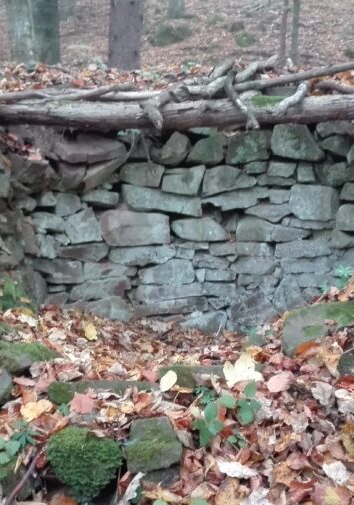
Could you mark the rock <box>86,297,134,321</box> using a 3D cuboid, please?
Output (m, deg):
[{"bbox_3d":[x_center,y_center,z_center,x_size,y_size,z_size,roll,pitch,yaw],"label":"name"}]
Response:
[{"bbox_3d":[-0.428,0.355,4.079,0.293,0.148,0.220,0,11,0],"label":"rock"}]

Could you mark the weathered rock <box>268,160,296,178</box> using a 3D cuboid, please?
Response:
[{"bbox_3d":[0.658,-0.522,4.053,0.171,0.111,0.150,0,11,0],"label":"weathered rock"}]

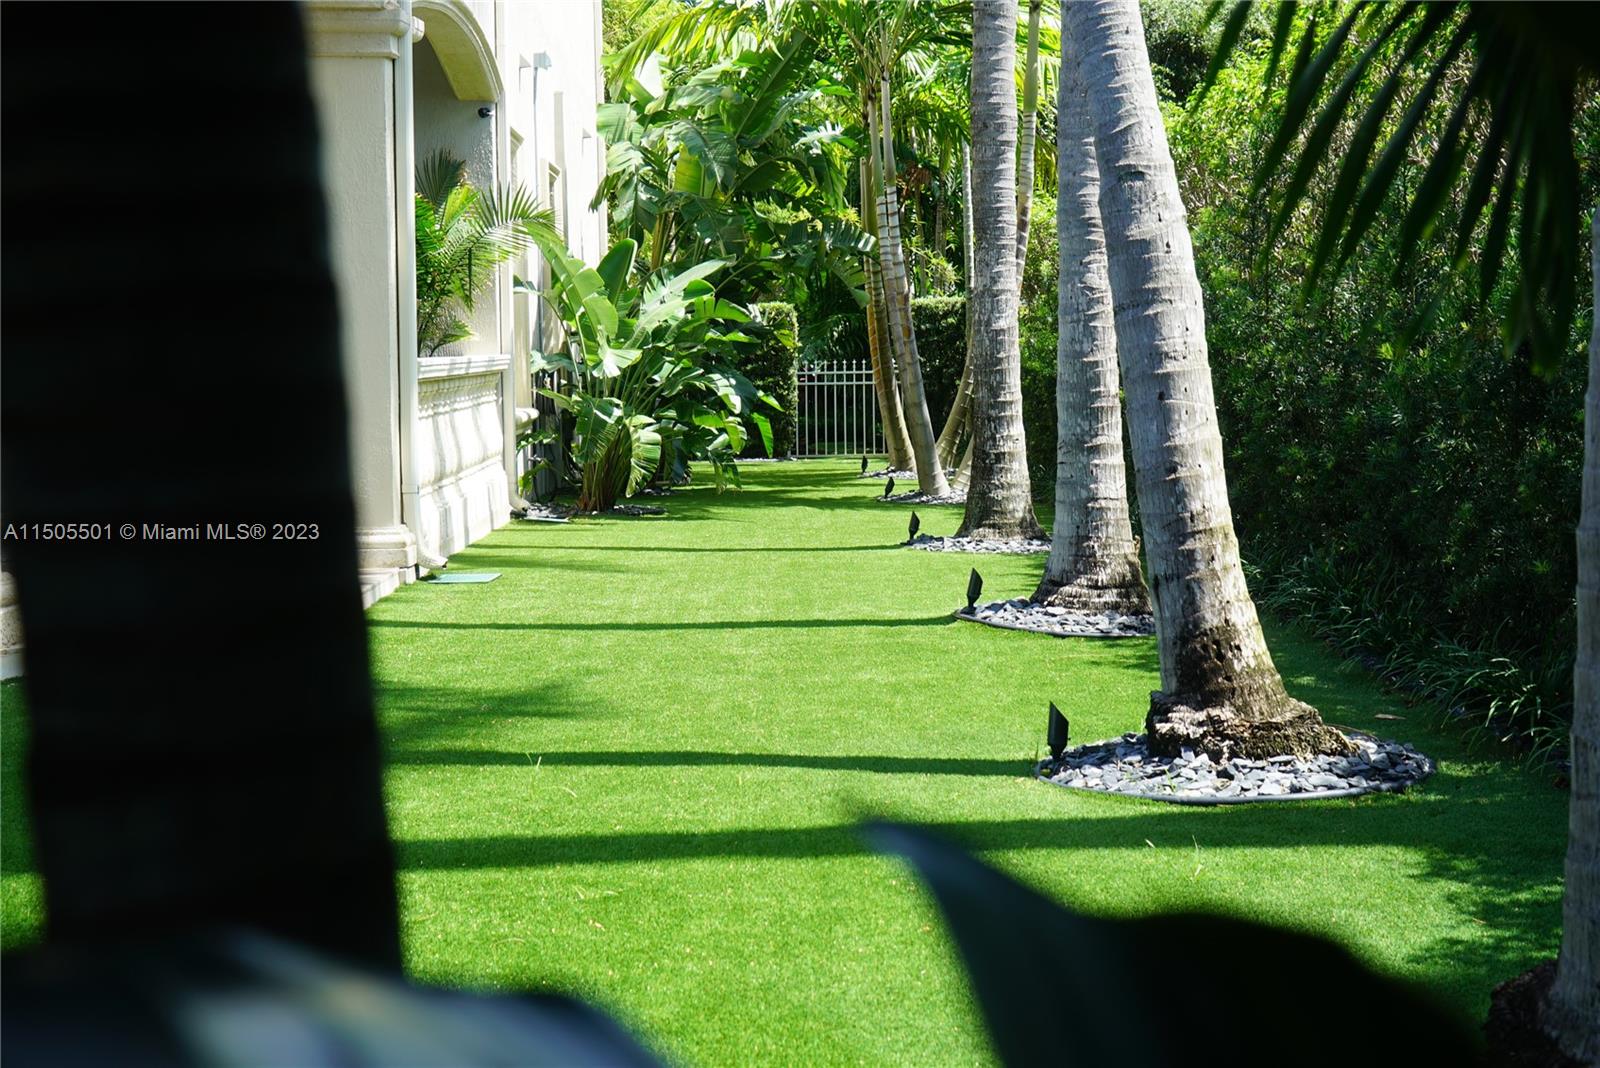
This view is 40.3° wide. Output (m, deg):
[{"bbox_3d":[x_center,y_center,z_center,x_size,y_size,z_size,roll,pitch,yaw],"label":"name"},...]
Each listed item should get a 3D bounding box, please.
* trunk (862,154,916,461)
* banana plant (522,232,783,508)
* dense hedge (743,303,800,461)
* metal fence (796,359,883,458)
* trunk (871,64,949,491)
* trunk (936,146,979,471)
[{"bbox_3d":[1.027,-2.574,25.375,0.641,3.652,0.400,0,5,0],"label":"trunk"},{"bbox_3d":[-1.399,-1.513,19.985,2.397,2.472,2.100,0,5,0],"label":"banana plant"},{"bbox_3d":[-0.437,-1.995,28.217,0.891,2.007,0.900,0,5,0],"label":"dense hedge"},{"bbox_3d":[0.619,-1.606,28.004,1.350,1.268,0.060,-1,5,-6],"label":"metal fence"},{"bbox_3d":[1.093,-2.426,21.281,0.757,4.067,0.450,0,5,0],"label":"trunk"},{"bbox_3d":[1.842,-2.624,25.371,0.524,3.752,0.400,0,5,0],"label":"trunk"}]

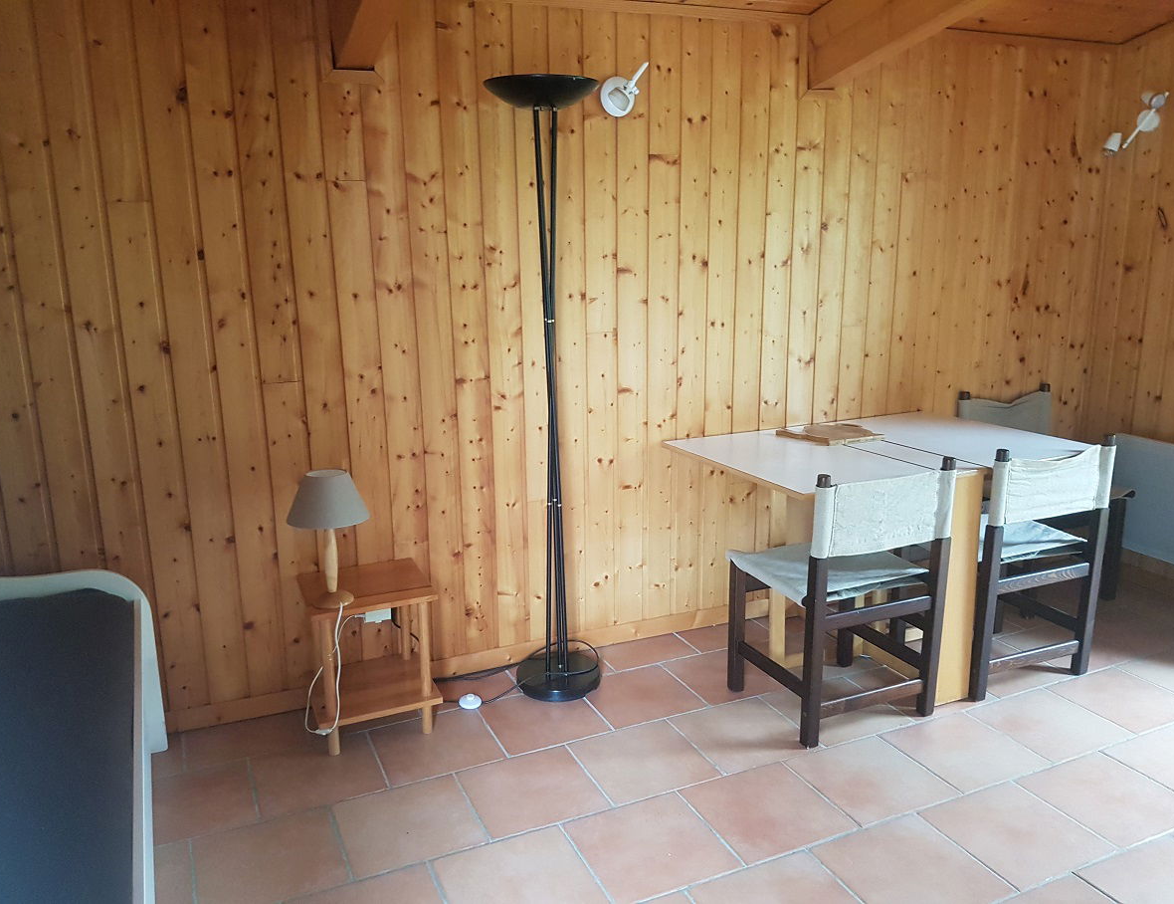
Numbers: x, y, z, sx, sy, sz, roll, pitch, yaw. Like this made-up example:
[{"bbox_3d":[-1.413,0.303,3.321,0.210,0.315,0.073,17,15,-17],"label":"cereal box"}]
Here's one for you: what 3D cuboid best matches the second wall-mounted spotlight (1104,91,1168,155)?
[{"bbox_3d":[2.210,-1.313,3.628,0.115,0.219,0.202,-7,15,-23],"label":"second wall-mounted spotlight"}]

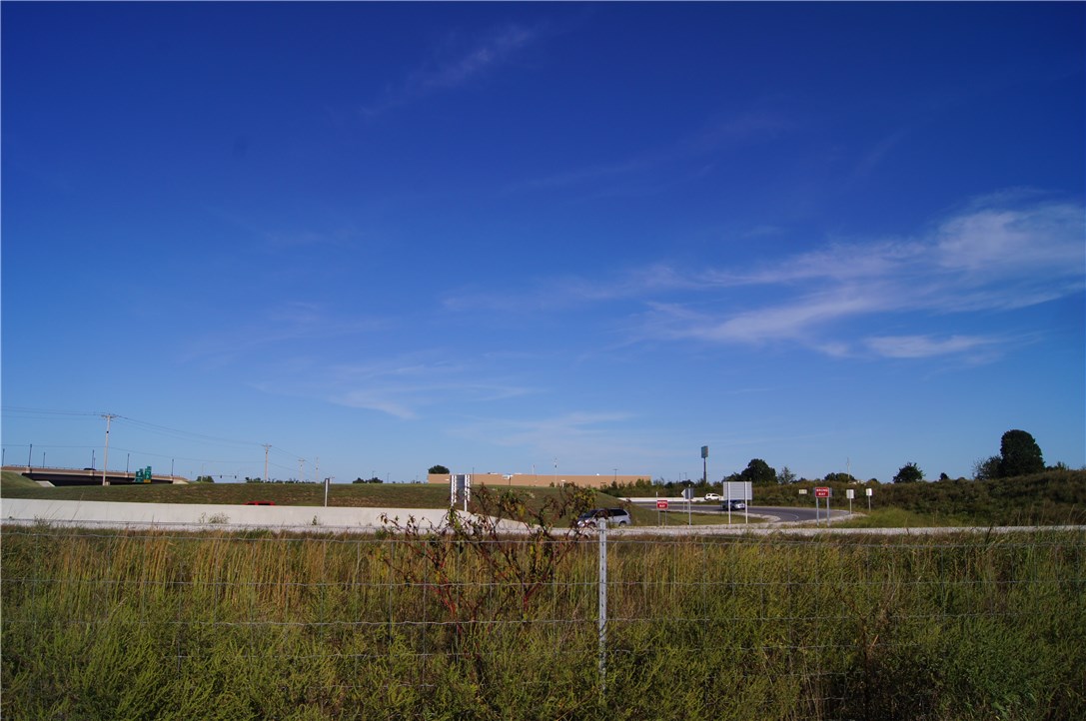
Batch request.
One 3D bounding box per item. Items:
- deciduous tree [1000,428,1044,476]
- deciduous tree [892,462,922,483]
[{"bbox_3d":[69.412,13.911,118.000,6.300,7.600,6.100,0,-9,0],"label":"deciduous tree"},{"bbox_3d":[62.026,19.574,138.000,5.000,4.800,4.800,0,-9,0],"label":"deciduous tree"}]

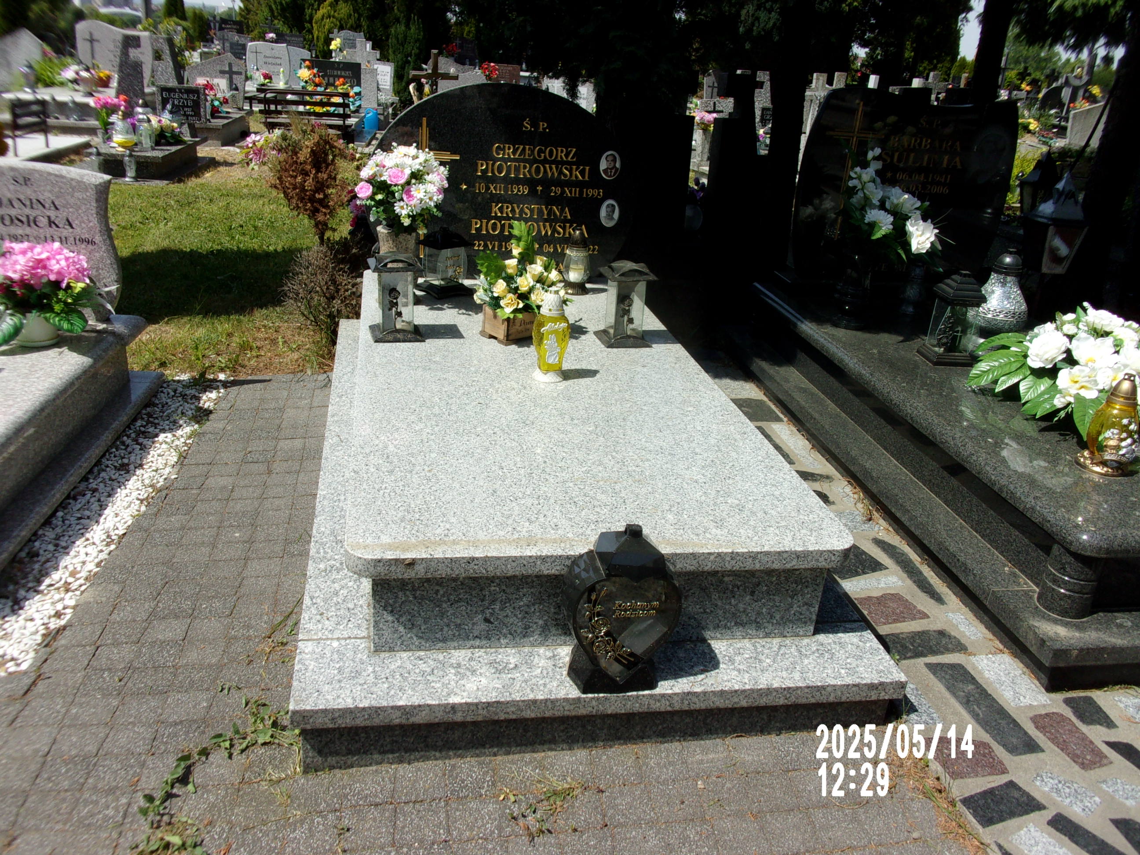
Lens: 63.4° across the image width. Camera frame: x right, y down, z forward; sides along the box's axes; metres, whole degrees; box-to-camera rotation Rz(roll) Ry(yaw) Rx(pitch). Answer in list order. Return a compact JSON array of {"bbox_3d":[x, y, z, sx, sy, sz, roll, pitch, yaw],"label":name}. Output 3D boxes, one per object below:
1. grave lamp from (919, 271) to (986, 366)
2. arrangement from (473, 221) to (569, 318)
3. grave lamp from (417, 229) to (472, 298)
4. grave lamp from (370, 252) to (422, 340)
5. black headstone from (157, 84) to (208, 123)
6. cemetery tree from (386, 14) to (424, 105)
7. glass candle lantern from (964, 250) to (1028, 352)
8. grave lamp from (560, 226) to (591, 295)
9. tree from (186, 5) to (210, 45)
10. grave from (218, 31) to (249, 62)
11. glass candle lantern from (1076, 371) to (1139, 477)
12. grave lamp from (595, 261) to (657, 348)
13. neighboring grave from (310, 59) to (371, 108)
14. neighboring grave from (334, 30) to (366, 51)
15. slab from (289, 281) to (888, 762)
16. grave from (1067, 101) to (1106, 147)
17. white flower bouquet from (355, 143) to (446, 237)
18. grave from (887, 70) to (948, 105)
[{"bbox_3d":[1.518,-0.431,3.644,0.170,0.345,0.170,1,23,-10],"label":"grave lamp"},{"bbox_3d":[-0.171,-0.555,3.240,0.277,0.297,0.247,-4,25,-21],"label":"arrangement"},{"bbox_3d":[-0.484,-0.654,3.606,0.172,0.246,0.172,25,30,38],"label":"grave lamp"},{"bbox_3d":[-0.597,-0.457,3.186,0.174,0.285,0.174,-3,24,-17],"label":"grave lamp"},{"bbox_3d":[-3.958,-3.305,9.400,0.470,0.370,0.100,2,23,-6],"label":"black headstone"},{"bbox_3d":[-3.118,-6.955,17.500,0.680,1.620,0.680,0,23,-12],"label":"cemetery tree"},{"bbox_3d":[1.608,-0.483,3.436,0.225,0.356,0.225,1,24,-12],"label":"glass candle lantern"},{"bbox_3d":[0.023,-0.718,3.943,0.119,0.278,0.119,0,23,-12],"label":"grave lamp"},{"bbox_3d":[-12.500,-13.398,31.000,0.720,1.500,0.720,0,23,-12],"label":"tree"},{"bbox_3d":[-8.909,-10.068,24.500,0.820,0.850,0.220,2,23,-6],"label":"grave"},{"bbox_3d":[1.657,-0.022,2.799,0.166,0.294,0.163,12,24,16],"label":"glass candle lantern"},{"bbox_3d":[0.204,-0.437,3.224,0.168,0.278,0.168,-1,24,-16],"label":"grave lamp"},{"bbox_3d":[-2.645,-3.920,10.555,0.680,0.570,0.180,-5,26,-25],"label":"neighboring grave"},{"bbox_3d":[-4.079,-7.145,17.065,0.660,0.500,0.180,-3,25,-19],"label":"neighboring grave"},{"bbox_3d":[-0.115,0.014,2.919,1.280,0.366,2.406,1,24,-12],"label":"slab"},{"bbox_3d":[11.702,-6.800,20.800,0.850,0.950,0.200,-4,25,-21],"label":"grave"},{"bbox_3d":[-0.607,-0.859,3.324,0.325,0.310,0.300,1,24,-12],"label":"white flower bouquet"},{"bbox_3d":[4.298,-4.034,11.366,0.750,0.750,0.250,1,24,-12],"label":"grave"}]

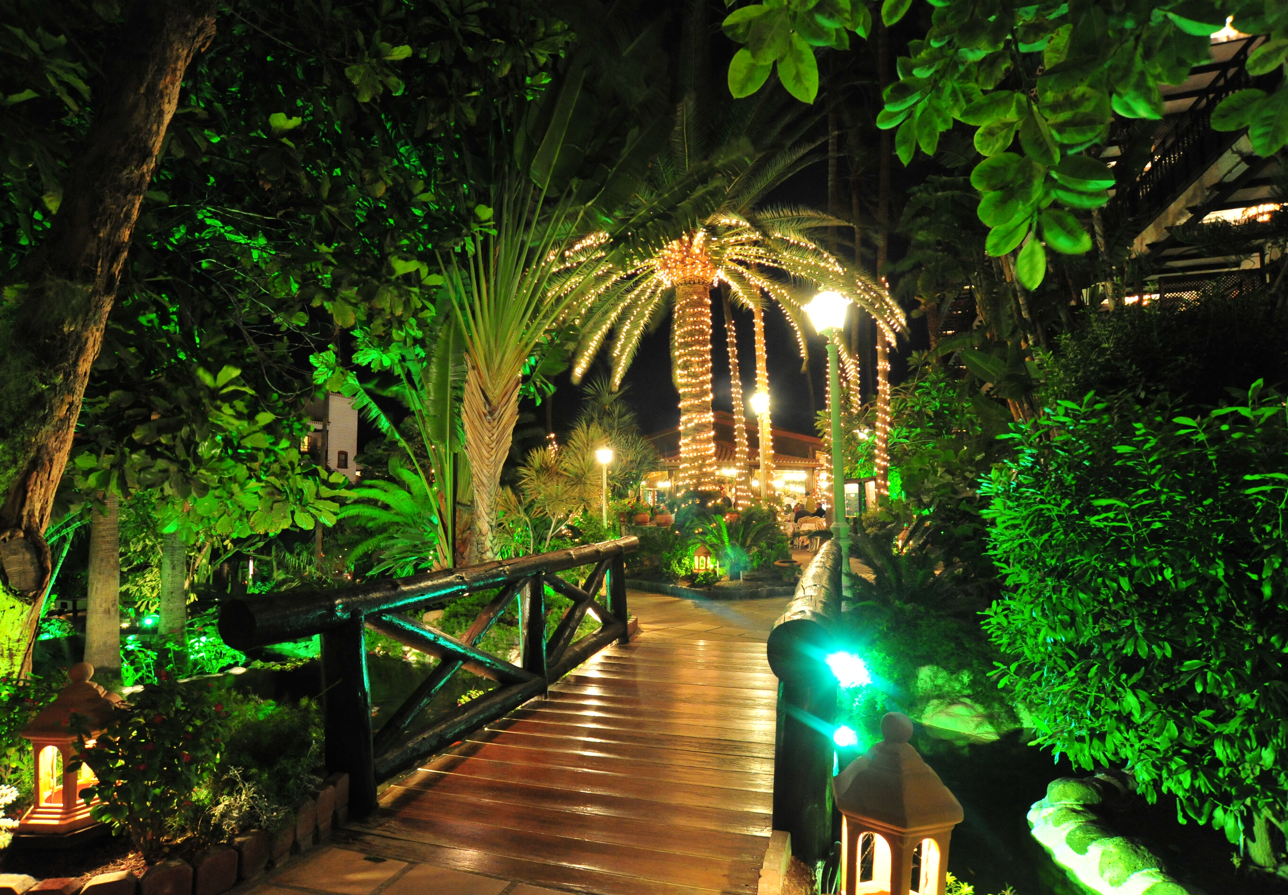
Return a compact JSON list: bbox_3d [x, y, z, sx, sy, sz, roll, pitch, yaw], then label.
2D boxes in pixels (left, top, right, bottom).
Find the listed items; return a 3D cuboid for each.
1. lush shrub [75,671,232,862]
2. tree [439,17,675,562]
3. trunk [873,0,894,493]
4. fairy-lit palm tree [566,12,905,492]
[{"bbox_3d":[-1.805,1.168,2.470,0.500,0.680,0.500,2,-6,-36],"label":"lush shrub"},{"bbox_3d":[-1.109,-1.889,8.600,3.000,7.200,2.300,-1,-5,-7],"label":"tree"},{"bbox_3d":[5.513,-4.373,15.500,0.400,12.000,0.400,0,-6,20],"label":"trunk"},{"bbox_3d":[1.703,-3.373,13.200,6.400,10.000,6.200,-2,-5,8],"label":"fairy-lit palm tree"}]

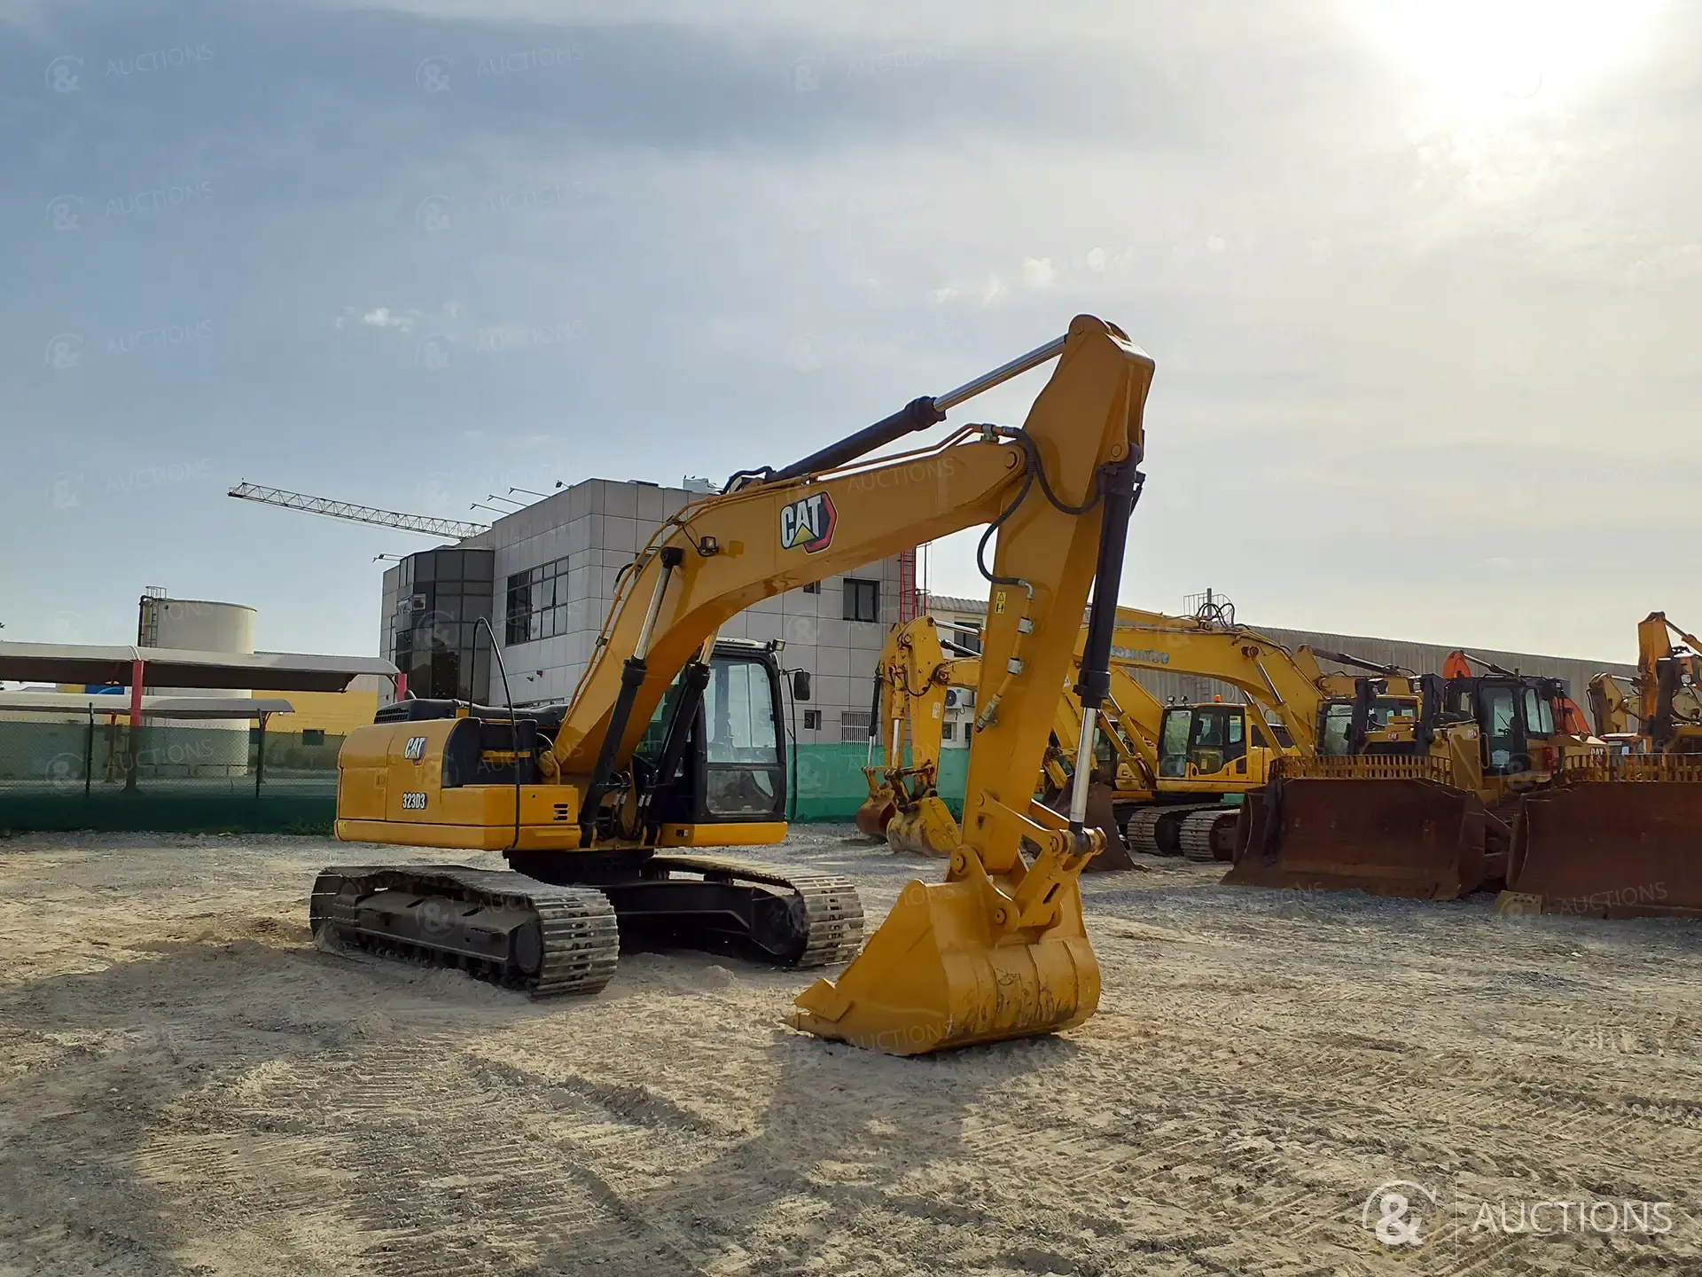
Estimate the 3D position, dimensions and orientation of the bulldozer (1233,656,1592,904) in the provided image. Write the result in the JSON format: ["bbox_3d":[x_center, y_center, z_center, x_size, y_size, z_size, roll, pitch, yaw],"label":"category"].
[{"bbox_3d":[9.863,2.267,21.975,6.000,3.500,3.940,5,-7,-34],"label":"bulldozer"}]

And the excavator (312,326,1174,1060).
[{"bbox_3d":[-1.306,0.584,10.868,2.980,4.350,8.950,6,-8,-42],"label":"excavator"}]

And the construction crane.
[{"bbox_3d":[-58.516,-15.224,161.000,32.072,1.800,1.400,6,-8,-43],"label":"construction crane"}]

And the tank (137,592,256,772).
[{"bbox_3d":[-47.752,3.449,97.000,8.500,13.000,8.500,1,-6,0],"label":"tank"}]

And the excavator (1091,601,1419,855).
[{"bbox_3d":[8.477,1.998,25.438,10.600,4.700,3.200,4,-7,-30],"label":"excavator"}]

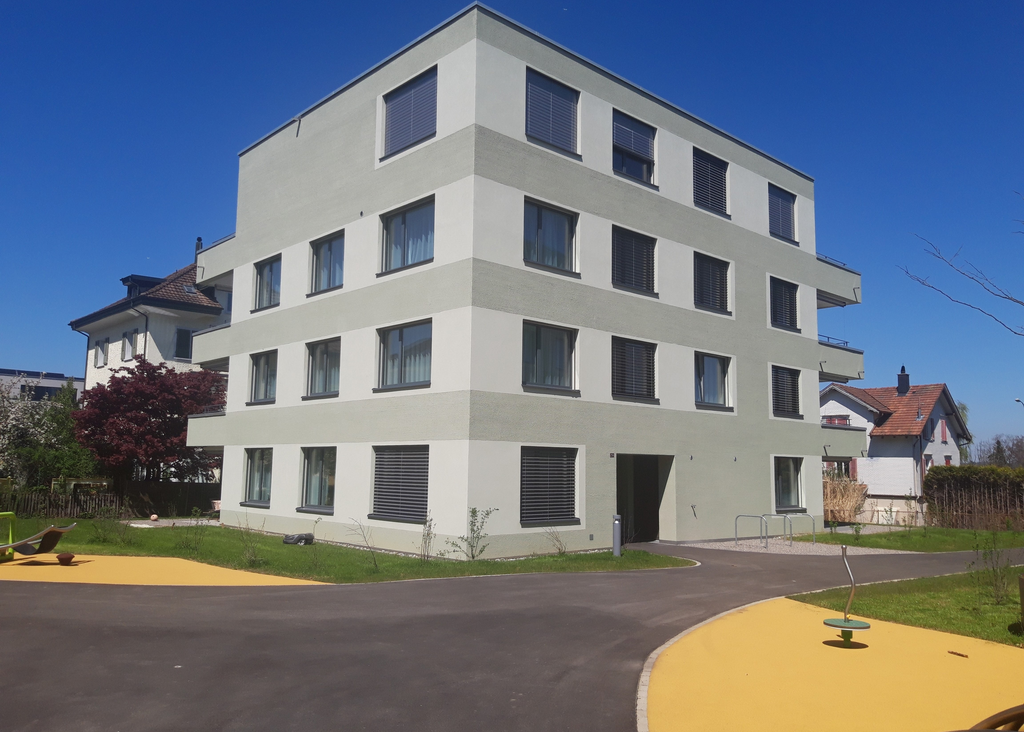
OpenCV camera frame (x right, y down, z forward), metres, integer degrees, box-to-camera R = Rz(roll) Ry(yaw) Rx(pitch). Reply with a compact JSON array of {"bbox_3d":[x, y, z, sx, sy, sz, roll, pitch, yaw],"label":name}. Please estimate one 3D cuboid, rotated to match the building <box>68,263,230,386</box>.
[{"bbox_3d":[-15.580,0.800,38.880,10.500,11.400,10.000,-6,-10,44],"label":"building"}]

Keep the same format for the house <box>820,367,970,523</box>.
[{"bbox_3d":[27.851,6.180,59.576,8.100,11.100,10.500,7,-9,-37],"label":"house"}]

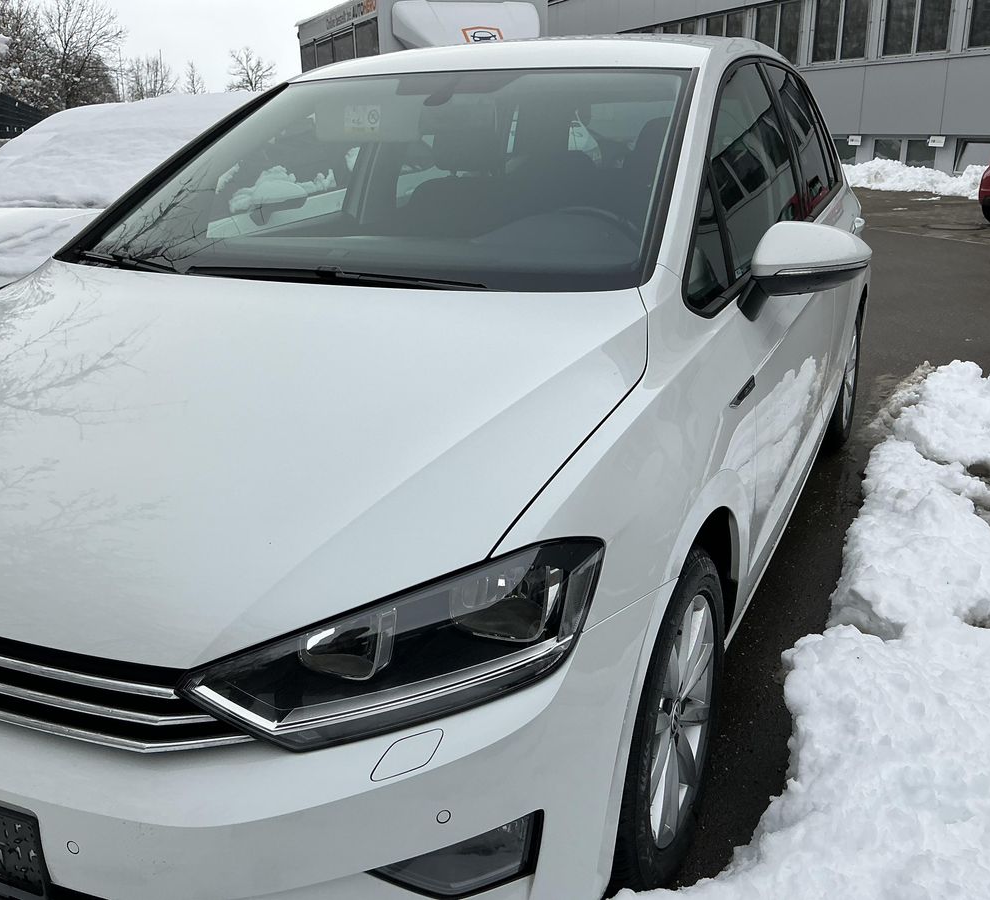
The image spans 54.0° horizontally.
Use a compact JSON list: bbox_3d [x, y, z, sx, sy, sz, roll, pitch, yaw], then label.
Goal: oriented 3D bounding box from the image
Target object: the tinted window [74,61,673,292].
[{"bbox_3d":[-0.242,-0.662,2.224,1.380,0.110,0.930,7,47,24],"label":"tinted window"}]

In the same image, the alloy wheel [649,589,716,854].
[{"bbox_3d":[0.282,0.476,1.780,0.140,0.455,0.455,7,20,24],"label":"alloy wheel"}]

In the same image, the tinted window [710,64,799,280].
[{"bbox_3d":[0.594,-0.675,2.236,0.060,0.484,0.848,-14,10,31],"label":"tinted window"}]

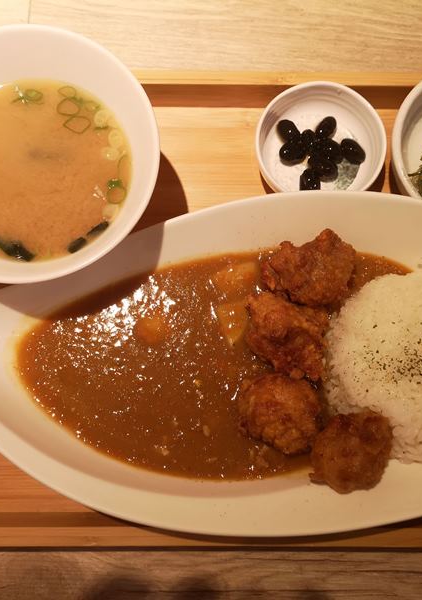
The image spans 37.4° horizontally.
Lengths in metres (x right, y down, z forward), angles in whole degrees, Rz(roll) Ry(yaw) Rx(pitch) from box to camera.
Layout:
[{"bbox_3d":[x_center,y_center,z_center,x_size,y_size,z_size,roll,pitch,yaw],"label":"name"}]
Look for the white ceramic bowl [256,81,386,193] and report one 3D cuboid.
[{"bbox_3d":[0.064,-0.090,0.380,0.077,0.028,0.077,0,80,-1],"label":"white ceramic bowl"}]

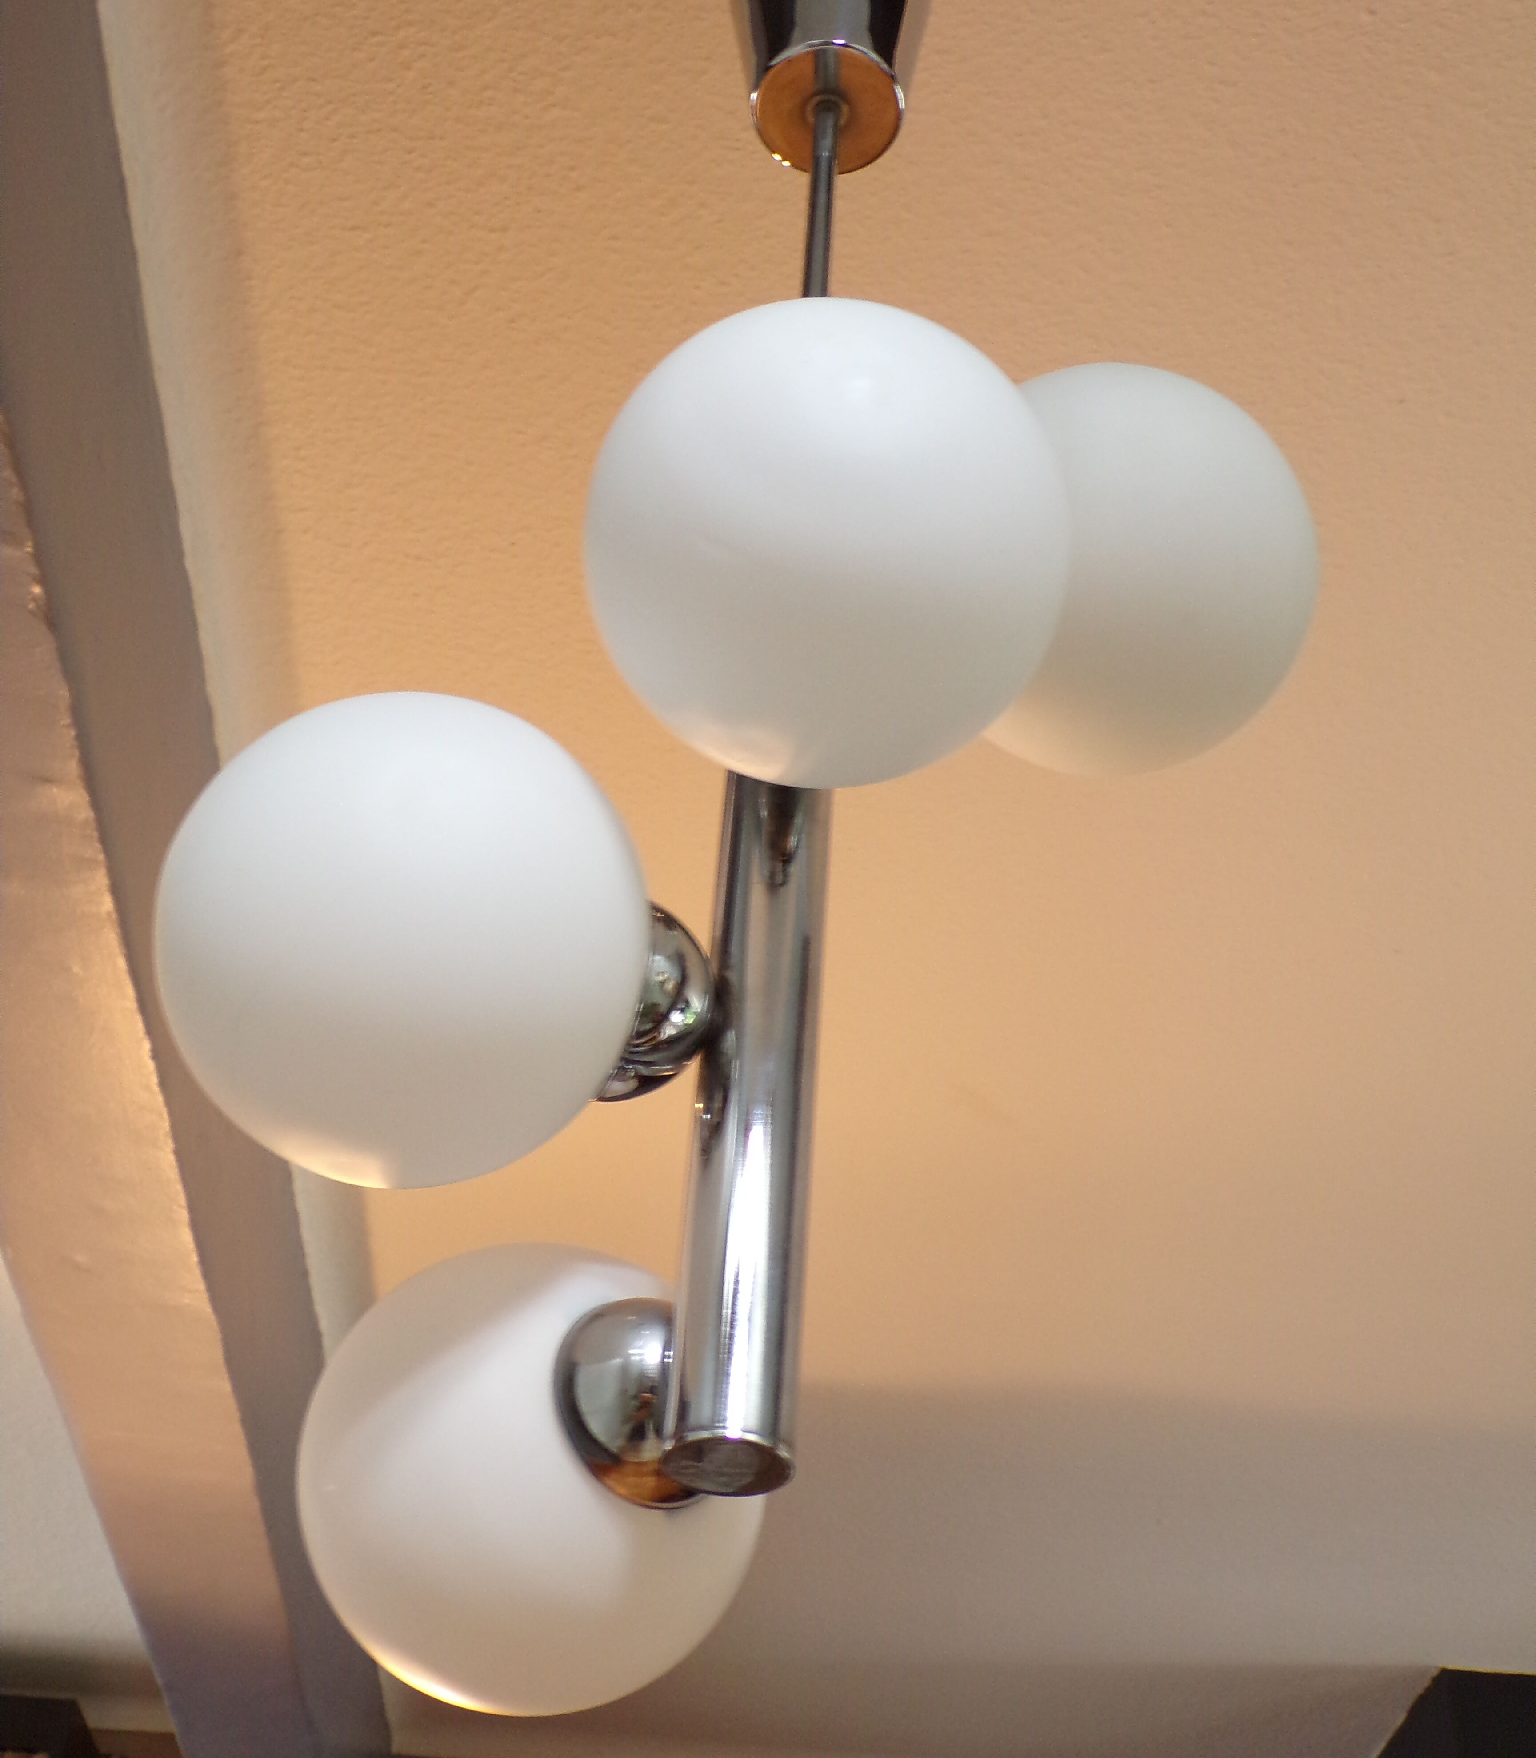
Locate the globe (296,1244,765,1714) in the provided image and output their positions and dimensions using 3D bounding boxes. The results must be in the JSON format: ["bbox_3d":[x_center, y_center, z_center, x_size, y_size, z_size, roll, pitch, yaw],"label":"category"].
[{"bbox_3d":[-0.075,0.188,0.693,0.145,0.145,0.145,4,-40,0],"label":"globe"}]

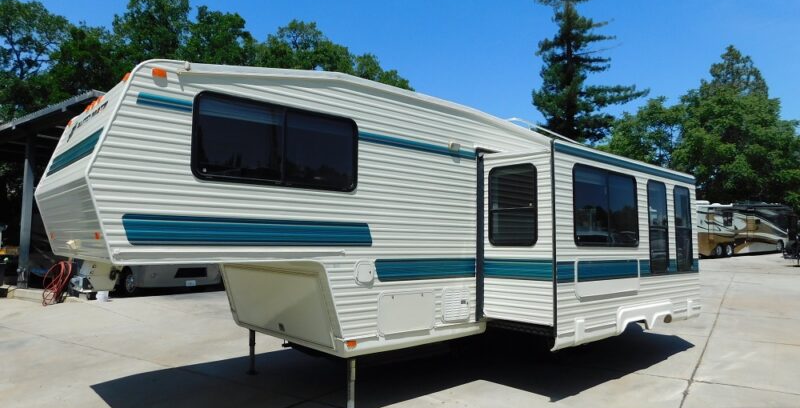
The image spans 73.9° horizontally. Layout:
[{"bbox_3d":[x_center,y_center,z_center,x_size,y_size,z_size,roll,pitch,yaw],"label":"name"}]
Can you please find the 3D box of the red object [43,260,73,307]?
[{"bbox_3d":[-9.007,2.091,13.977,0.789,1.210,0.400,3,-5,-32],"label":"red object"}]

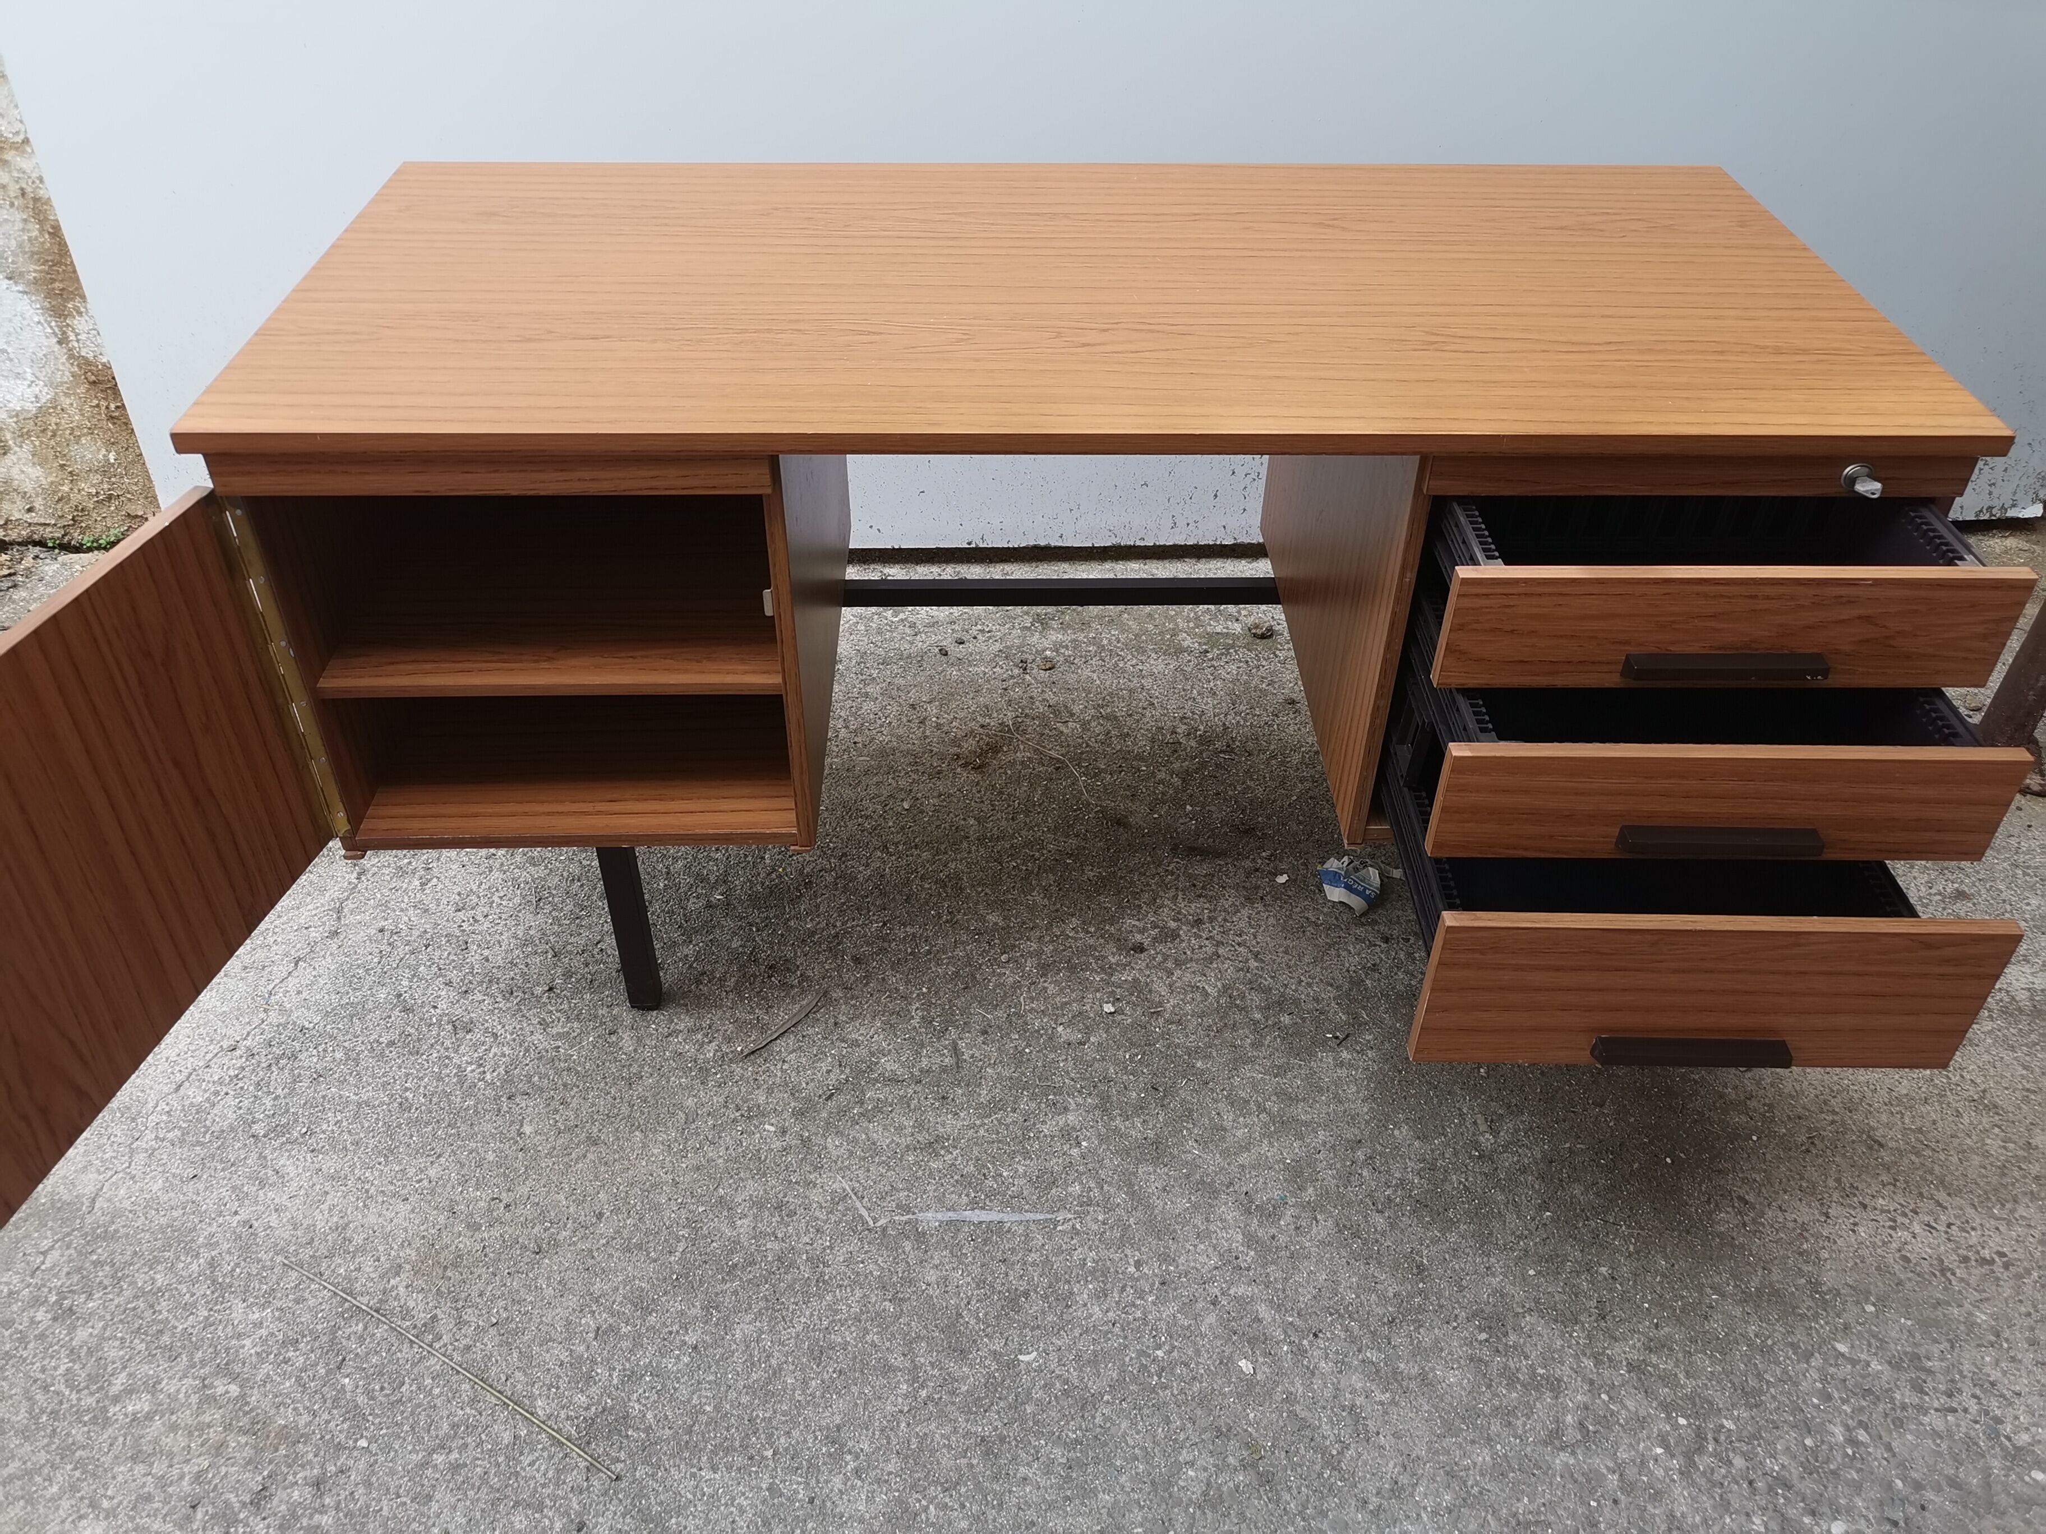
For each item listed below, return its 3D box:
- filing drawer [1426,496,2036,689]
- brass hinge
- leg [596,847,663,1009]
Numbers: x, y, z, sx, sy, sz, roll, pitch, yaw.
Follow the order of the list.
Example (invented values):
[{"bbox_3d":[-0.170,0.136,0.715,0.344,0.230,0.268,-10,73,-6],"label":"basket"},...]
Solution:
[{"bbox_3d":[0.577,-0.255,1.484,0.465,0.108,0.500,0,39,-1],"label":"filing drawer"},{"bbox_3d":[-0.668,-0.073,1.445,0.027,0.378,0.018,0,39,-2],"label":"brass hinge"},{"bbox_3d":[-0.427,0.152,1.725,0.028,0.282,0.028,0,39,-2],"label":"leg"}]

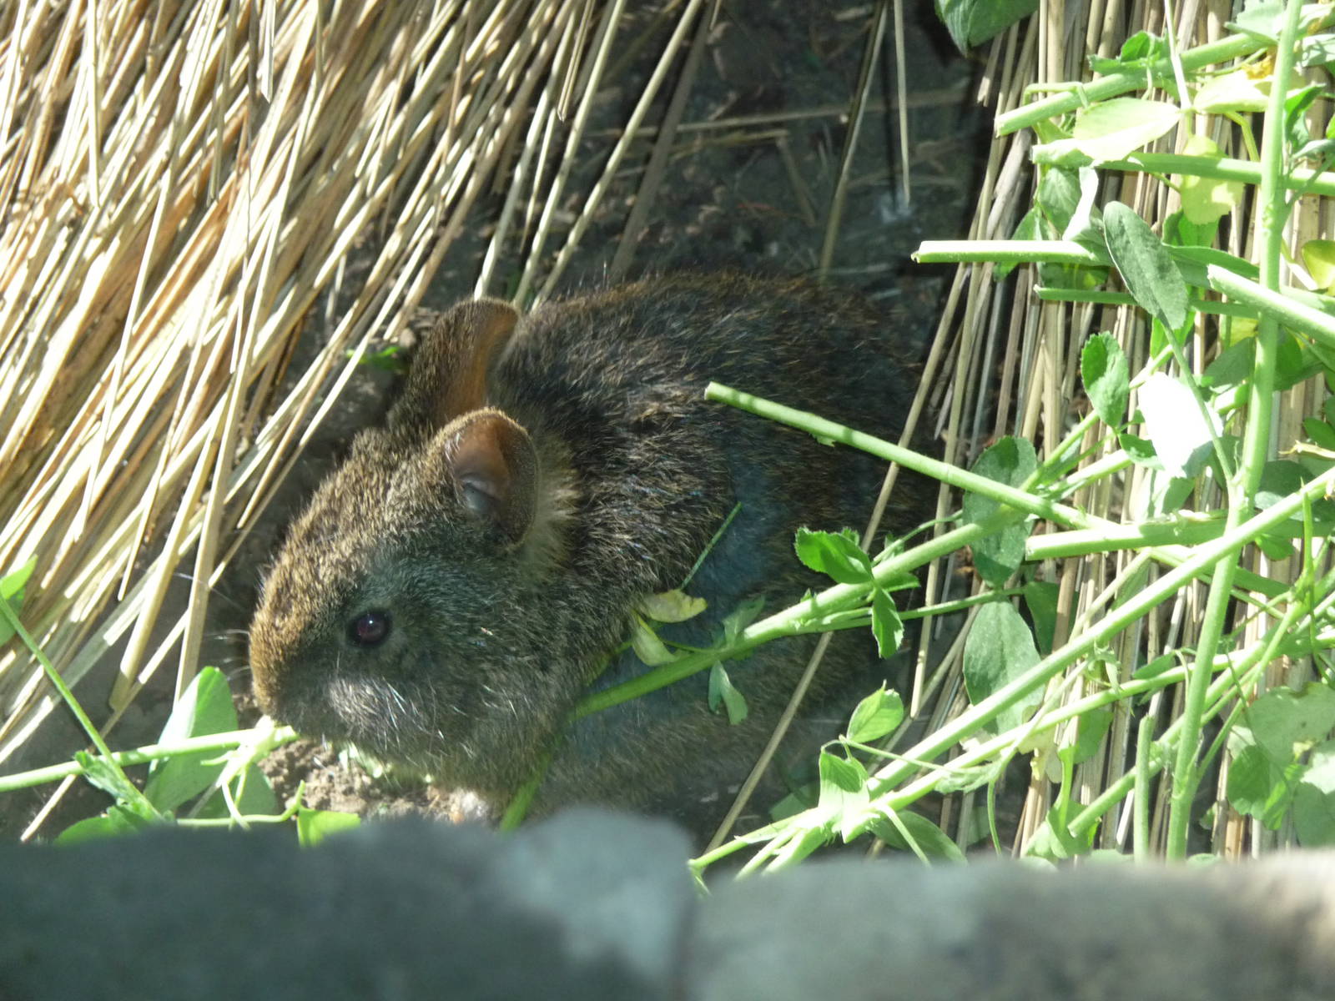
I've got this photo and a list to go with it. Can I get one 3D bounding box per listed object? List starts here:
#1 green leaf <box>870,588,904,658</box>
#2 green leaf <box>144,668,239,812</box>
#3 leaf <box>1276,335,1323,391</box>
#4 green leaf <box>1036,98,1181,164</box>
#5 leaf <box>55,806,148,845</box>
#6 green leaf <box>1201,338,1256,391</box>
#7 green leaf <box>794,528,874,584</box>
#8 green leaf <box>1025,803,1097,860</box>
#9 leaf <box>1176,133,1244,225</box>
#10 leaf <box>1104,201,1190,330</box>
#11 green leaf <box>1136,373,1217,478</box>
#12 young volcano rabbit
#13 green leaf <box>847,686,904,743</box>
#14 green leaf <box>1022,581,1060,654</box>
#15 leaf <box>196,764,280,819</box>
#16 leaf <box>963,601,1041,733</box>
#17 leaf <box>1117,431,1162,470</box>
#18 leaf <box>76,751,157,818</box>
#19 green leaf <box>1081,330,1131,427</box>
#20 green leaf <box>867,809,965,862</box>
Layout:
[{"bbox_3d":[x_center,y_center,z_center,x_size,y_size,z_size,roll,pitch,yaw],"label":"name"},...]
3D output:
[{"bbox_3d":[0.058,0.032,2.680,0.008,0.006,0.019,-9,73,-3],"label":"green leaf"},{"bbox_3d":[-0.110,0.055,2.340,0.015,0.011,0.035,21,75,0],"label":"green leaf"},{"bbox_3d":[0.168,-0.037,2.720,0.013,0.007,0.016,11,73,4],"label":"leaf"},{"bbox_3d":[0.104,-0.086,2.380,0.033,0.011,0.013,-18,67,-8],"label":"green leaf"},{"bbox_3d":[-0.130,0.076,2.330,0.024,0.010,0.012,-21,70,-8],"label":"leaf"},{"bbox_3d":[0.150,-0.036,2.720,0.012,0.007,0.017,37,76,11],"label":"green leaf"},{"bbox_3d":[0.039,0.013,2.360,0.021,0.010,0.012,31,72,18],"label":"green leaf"},{"bbox_3d":[0.103,0.086,2.660,0.018,0.008,0.016,11,73,4],"label":"green leaf"},{"bbox_3d":[0.146,-0.086,2.740,0.017,0.007,0.025,6,73,2],"label":"leaf"},{"bbox_3d":[0.111,-0.054,2.360,0.013,0.010,0.034,-29,76,2],"label":"leaf"},{"bbox_3d":[0.118,-0.017,2.360,0.018,0.010,0.026,-13,70,1],"label":"green leaf"},{"bbox_3d":[-0.018,0.012,2.150,0.132,0.085,0.078,-16,34,-26],"label":"young volcano rabbit"},{"bbox_3d":[0.047,0.049,2.330,0.011,0.008,0.016,39,75,12],"label":"green leaf"},{"bbox_3d":[0.100,0.031,2.710,0.010,0.006,0.022,-14,73,-4],"label":"green leaf"},{"bbox_3d":[-0.099,0.071,2.340,0.019,0.010,0.021,6,73,2],"label":"leaf"},{"bbox_3d":[0.078,0.039,2.360,0.018,0.032,0.010,-3,-12,5],"label":"leaf"},{"bbox_3d":[0.125,-0.013,2.700,0.015,0.006,0.008,39,76,11],"label":"leaf"},{"bbox_3d":[-0.145,0.075,2.680,0.027,0.007,0.008,37,76,11],"label":"leaf"},{"bbox_3d":[0.102,-0.028,2.370,0.010,0.008,0.024,-15,74,4],"label":"green leaf"},{"bbox_3d":[0.058,0.078,2.340,0.027,0.010,0.012,28,71,11],"label":"green leaf"}]

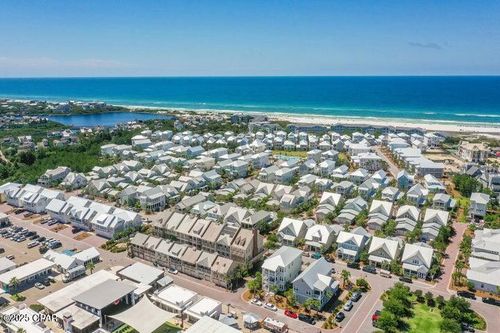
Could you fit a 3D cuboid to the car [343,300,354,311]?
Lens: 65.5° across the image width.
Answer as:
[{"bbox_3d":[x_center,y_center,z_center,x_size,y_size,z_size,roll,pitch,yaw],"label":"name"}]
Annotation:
[{"bbox_3d":[36.973,52.076,145.555,1.850,1.600,4.500,9,16,34],"label":"car"}]

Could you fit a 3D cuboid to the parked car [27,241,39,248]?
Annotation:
[{"bbox_3d":[-106.910,38.940,192.560,1.950,1.750,5.300,8,16,32],"label":"parked car"}]

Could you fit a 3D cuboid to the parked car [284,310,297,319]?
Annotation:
[{"bbox_3d":[14.420,51.890,136.300,4.600,1.420,1.850,7,15,29],"label":"parked car"}]

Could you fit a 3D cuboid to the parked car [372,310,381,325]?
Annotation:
[{"bbox_3d":[45.327,53.524,139.070,1.900,1.700,4.700,9,16,34],"label":"parked car"}]

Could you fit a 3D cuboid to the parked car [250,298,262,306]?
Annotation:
[{"bbox_3d":[2.483,51.685,147.727,4.450,1.600,1.850,8,15,30],"label":"parked car"}]

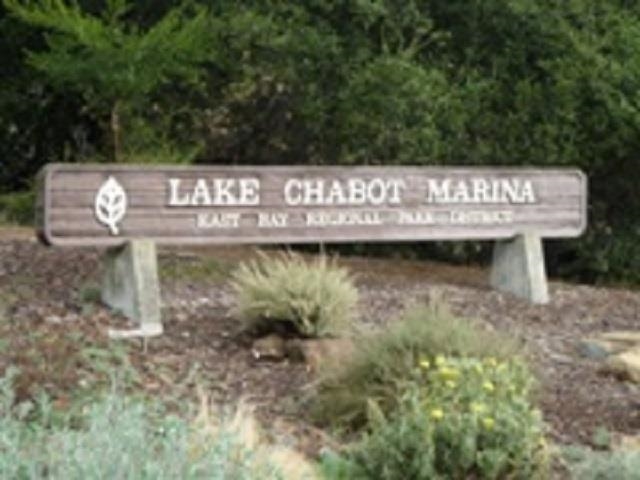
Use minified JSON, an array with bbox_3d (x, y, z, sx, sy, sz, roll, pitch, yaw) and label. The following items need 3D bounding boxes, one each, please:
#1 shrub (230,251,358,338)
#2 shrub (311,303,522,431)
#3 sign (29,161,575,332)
[{"bbox_3d":[-0.196,0.418,15.750,0.970,0.660,0.920,0,1,0],"label":"shrub"},{"bbox_3d":[0.679,0.891,14.450,1.460,0.880,1.300,0,1,0],"label":"shrub"},{"bbox_3d":[0.117,0.032,16.946,5.282,1.280,0.620,-1,2,-32],"label":"sign"}]

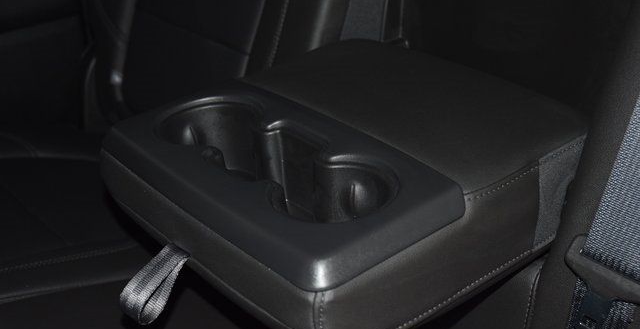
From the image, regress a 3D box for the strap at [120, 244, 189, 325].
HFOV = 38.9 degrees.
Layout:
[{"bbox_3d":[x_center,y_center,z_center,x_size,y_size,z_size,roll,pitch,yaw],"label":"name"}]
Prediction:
[{"bbox_3d":[-0.123,0.090,0.681,0.050,0.043,0.032,-25,36,-32],"label":"strap"}]

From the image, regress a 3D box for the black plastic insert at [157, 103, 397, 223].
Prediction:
[{"bbox_3d":[-0.038,0.019,0.714,0.090,0.066,0.247,-25,36,-32],"label":"black plastic insert"}]

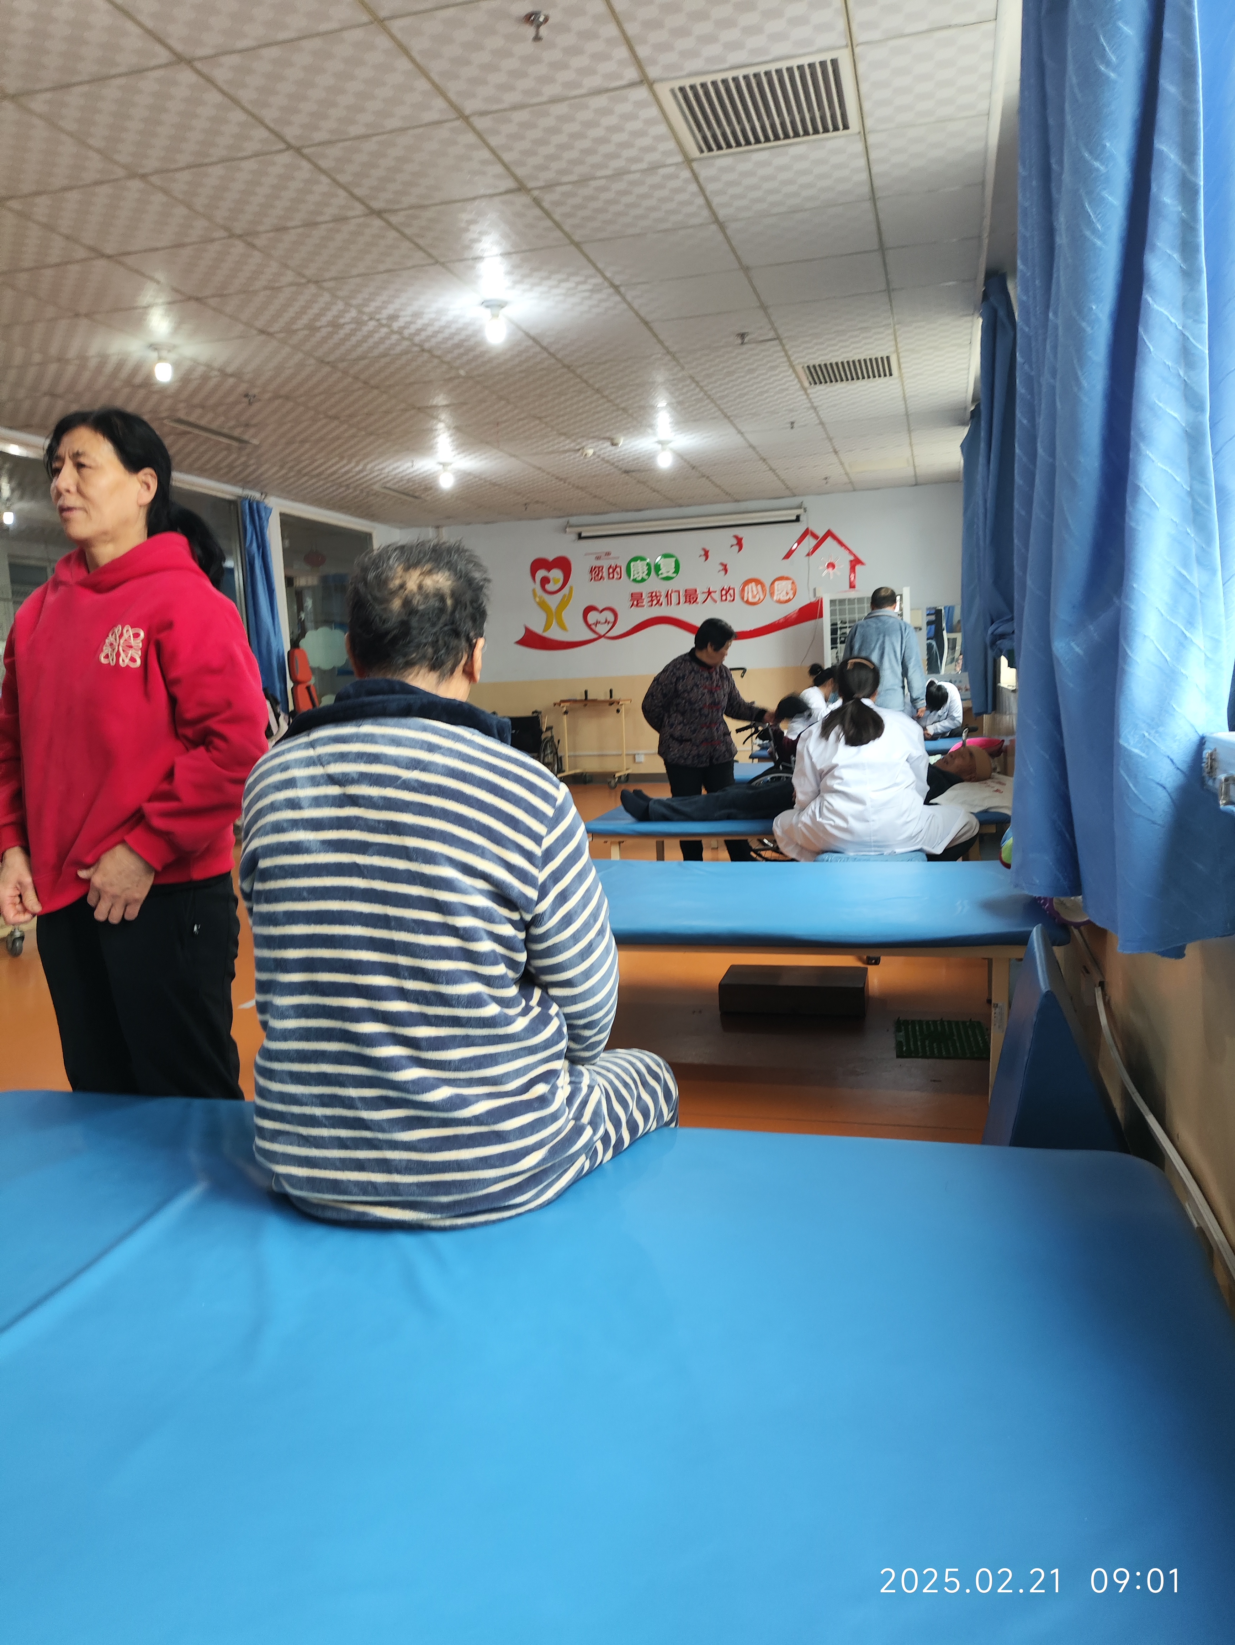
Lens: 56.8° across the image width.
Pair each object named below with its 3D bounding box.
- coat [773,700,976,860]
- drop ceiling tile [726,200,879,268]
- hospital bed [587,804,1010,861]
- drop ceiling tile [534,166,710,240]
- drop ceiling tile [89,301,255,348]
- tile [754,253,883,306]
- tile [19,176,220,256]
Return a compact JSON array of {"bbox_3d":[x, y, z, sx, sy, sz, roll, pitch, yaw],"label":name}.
[{"bbox_3d":[1.046,-0.149,4.696,0.790,0.715,0.500,0,8,16],"label":"coat"},{"bbox_3d":[0.787,-2.456,4.768,0.600,0.020,0.585,0,8,16],"label":"drop ceiling tile"},{"bbox_3d":[0.926,0.185,5.686,1.932,0.520,0.990,0,8,16],"label":"hospital bed"},{"bbox_3d":[0.043,-2.448,4.519,0.605,0.018,0.595,0,8,16],"label":"drop ceiling tile"},{"bbox_3d":[-2.137,-2.423,5.558,0.606,0.020,0.572,0,8,16],"label":"drop ceiling tile"},{"bbox_3d":[0.932,-2.504,5.274,0.606,0.020,0.572,0,8,16],"label":"tile"},{"bbox_3d":[-1.865,-2.270,4.301,0.606,0.020,0.572,0,8,16],"label":"tile"}]

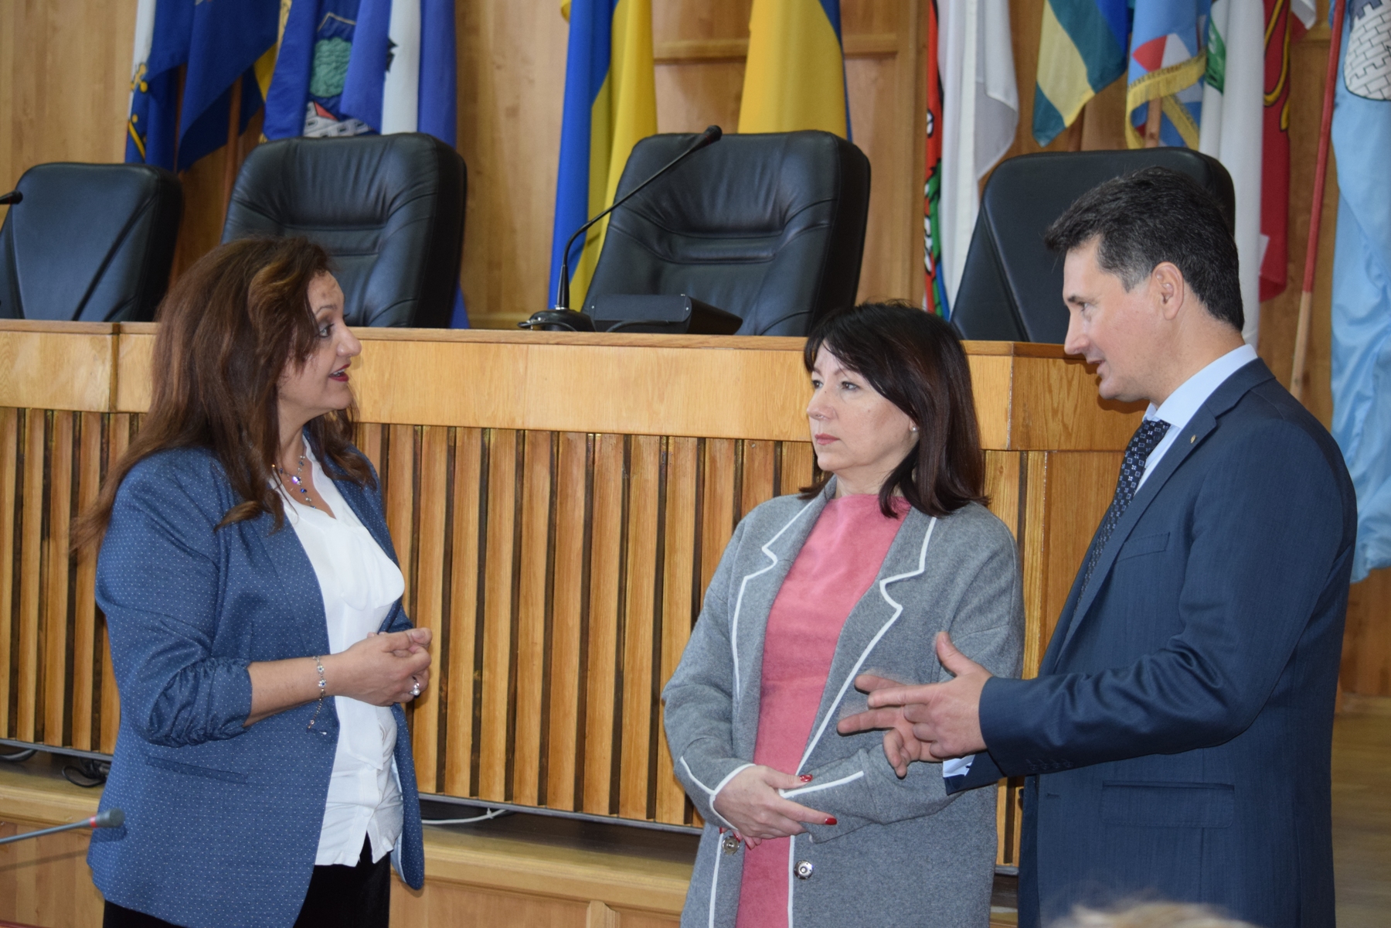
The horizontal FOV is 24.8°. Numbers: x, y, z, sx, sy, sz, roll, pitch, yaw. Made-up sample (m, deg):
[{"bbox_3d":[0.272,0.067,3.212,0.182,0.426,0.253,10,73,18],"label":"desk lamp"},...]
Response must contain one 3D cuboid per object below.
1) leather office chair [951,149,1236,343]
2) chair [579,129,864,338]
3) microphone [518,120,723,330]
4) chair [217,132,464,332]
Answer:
[{"bbox_3d":[0.590,0.012,5.588,0.640,1.177,0.700,3,1,36],"label":"leather office chair"},{"bbox_3d":[-0.061,-0.044,6.053,0.640,1.223,0.700,3,1,35],"label":"chair"},{"bbox_3d":[-0.096,-0.385,5.184,0.360,0.340,0.120,1,1,-35],"label":"microphone"},{"bbox_3d":[-0.848,-0.067,6.213,0.640,1.205,0.700,3,1,32],"label":"chair"}]

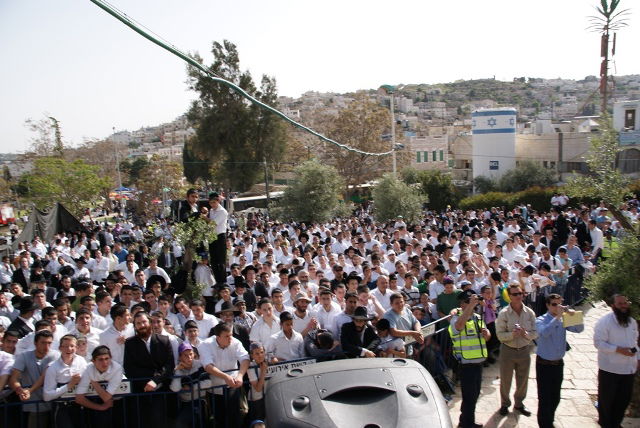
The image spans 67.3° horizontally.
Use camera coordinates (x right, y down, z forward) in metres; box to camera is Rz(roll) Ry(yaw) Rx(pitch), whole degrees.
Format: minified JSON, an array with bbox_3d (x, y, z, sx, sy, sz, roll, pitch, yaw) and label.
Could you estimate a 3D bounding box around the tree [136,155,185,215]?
[{"bbox_3d":[-20.585,-3.807,62.000,6.200,7.800,6.000,-5,8,-18],"label":"tree"}]

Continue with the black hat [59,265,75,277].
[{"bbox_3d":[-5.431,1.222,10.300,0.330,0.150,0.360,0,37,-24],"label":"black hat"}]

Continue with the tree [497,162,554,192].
[{"bbox_3d":[16.764,-2.882,39.000,4.900,3.500,4.200,-1,2,0],"label":"tree"}]

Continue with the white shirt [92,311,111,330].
[{"bbox_3d":[-2.877,1.537,6.123,0.440,0.600,0.280,-4,5,-24],"label":"white shirt"}]

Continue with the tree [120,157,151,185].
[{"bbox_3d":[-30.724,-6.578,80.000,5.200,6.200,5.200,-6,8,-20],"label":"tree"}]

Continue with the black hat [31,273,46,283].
[{"bbox_3d":[-5.385,1.216,9.200,0.310,0.130,0.330,-9,10,-37],"label":"black hat"}]

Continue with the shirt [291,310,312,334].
[{"bbox_3d":[-0.213,1.592,6.400,0.480,0.660,0.300,-2,2,-14],"label":"shirt"}]

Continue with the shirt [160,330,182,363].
[{"bbox_3d":[-1.904,1.691,5.700,0.460,0.620,0.280,-1,2,-6],"label":"shirt"}]

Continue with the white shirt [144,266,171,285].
[{"bbox_3d":[-3.586,1.445,10.600,0.560,0.620,0.320,-2,2,-17],"label":"white shirt"}]

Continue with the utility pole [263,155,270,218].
[{"bbox_3d":[-3.617,-1.348,33.000,0.220,5.480,0.220,-2,4,0],"label":"utility pole"}]

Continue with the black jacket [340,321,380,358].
[{"bbox_3d":[0.517,1.666,6.108,0.530,0.600,0.360,-4,8,-11],"label":"black jacket"}]

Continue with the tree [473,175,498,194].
[{"bbox_3d":[12.417,-1.651,36.000,2.100,2.620,2.000,-2,4,0],"label":"tree"}]

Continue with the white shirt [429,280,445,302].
[{"bbox_3d":[2.032,1.391,8.100,0.440,0.580,0.280,-2,3,-30],"label":"white shirt"}]

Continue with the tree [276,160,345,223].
[{"bbox_3d":[-0.298,-0.140,19.000,2.800,3.960,2.600,-2,4,0],"label":"tree"}]

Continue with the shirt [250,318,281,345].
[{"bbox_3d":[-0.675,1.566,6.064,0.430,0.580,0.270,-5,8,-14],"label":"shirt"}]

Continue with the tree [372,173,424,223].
[{"bbox_3d":[3.113,0.000,18.800,2.100,3.260,2.000,-2,4,0],"label":"tree"}]

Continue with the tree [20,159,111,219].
[{"bbox_3d":[-30.606,-3.199,58.000,11.100,7.700,9.800,-7,9,-27],"label":"tree"}]

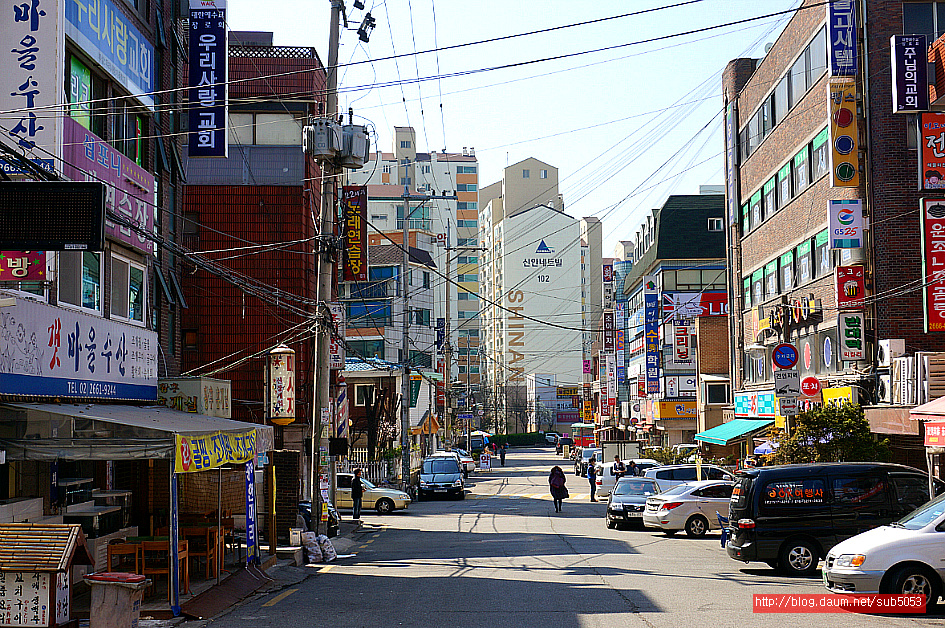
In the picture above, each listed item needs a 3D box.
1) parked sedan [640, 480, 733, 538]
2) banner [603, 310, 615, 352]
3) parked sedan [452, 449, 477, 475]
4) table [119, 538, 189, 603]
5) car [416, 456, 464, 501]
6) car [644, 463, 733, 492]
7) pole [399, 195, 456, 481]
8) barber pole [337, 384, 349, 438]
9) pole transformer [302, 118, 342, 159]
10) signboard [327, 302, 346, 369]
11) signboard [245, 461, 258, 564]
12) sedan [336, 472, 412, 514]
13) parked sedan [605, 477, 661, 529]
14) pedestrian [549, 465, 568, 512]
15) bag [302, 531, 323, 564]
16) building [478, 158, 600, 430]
[{"bbox_3d":[7.044,5.304,35.788,4.370,1.460,1.700,1,-4,-15],"label":"parked sedan"},{"bbox_3d":[11.253,1.468,106.000,0.880,3.100,0.280,-1,-5,2],"label":"banner"},{"bbox_3d":[-1.198,8.505,72.578,1.760,1.460,4.500,-2,-4,13],"label":"parked sedan"},{"bbox_3d":[-4.462,3.510,18.000,0.920,0.730,0.750,-1,-5,0],"label":"table"},{"bbox_3d":[-1.293,6.817,53.600,1.790,1.690,4.550,-1,-5,-1],"label":"car"},{"bbox_3d":[7.995,5.646,42.553,4.600,1.660,1.820,0,-4,-9],"label":"car"},{"bbox_3d":[-1.867,1.276,54.835,2.400,12.900,0.400,0,-5,-3],"label":"pole"},{"bbox_3d":[-3.632,2.682,35.903,0.350,1.660,0.350,-1,-4,0],"label":"barber pole"},{"bbox_3d":[-3.584,-4.207,30.800,0.840,0.880,0.720,-1,-5,6],"label":"pole transformer"},{"bbox_3d":[-3.660,0.591,34.500,0.540,1.800,0.220,-1,-5,2],"label":"signboard"},{"bbox_3d":[-4.277,3.820,24.789,0.050,2.020,0.620,-1,-4,5],"label":"signboard"},{"bbox_3d":[-4.359,6.631,47.678,4.450,1.430,1.720,-1,-4,10],"label":"sedan"},{"bbox_3d":[5.085,5.736,39.600,1.820,1.470,4.750,-1,-5,7],"label":"parked sedan"},{"bbox_3d":[3.005,6.075,44.900,0.620,1.620,0.420,-1,-5,0],"label":"pedestrian"},{"bbox_3d":[-3.101,4.497,24.900,0.390,0.610,0.380,-1,-5,0],"label":"bag"},{"bbox_3d":[11.532,-1.281,233.173,17.000,48.000,29.000,0,-4,-8],"label":"building"}]

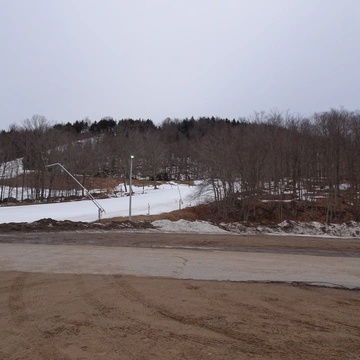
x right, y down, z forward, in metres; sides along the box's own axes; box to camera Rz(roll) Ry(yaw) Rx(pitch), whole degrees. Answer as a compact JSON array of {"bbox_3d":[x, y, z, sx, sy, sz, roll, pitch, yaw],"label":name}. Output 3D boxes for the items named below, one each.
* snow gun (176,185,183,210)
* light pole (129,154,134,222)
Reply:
[{"bbox_3d":[-0.090,3.050,58.000,0.800,4.700,0.800,2,-3,-20],"label":"snow gun"},{"bbox_3d":[-6.500,1.090,45.000,0.600,9.000,0.500,3,-4,-37],"label":"light pole"}]

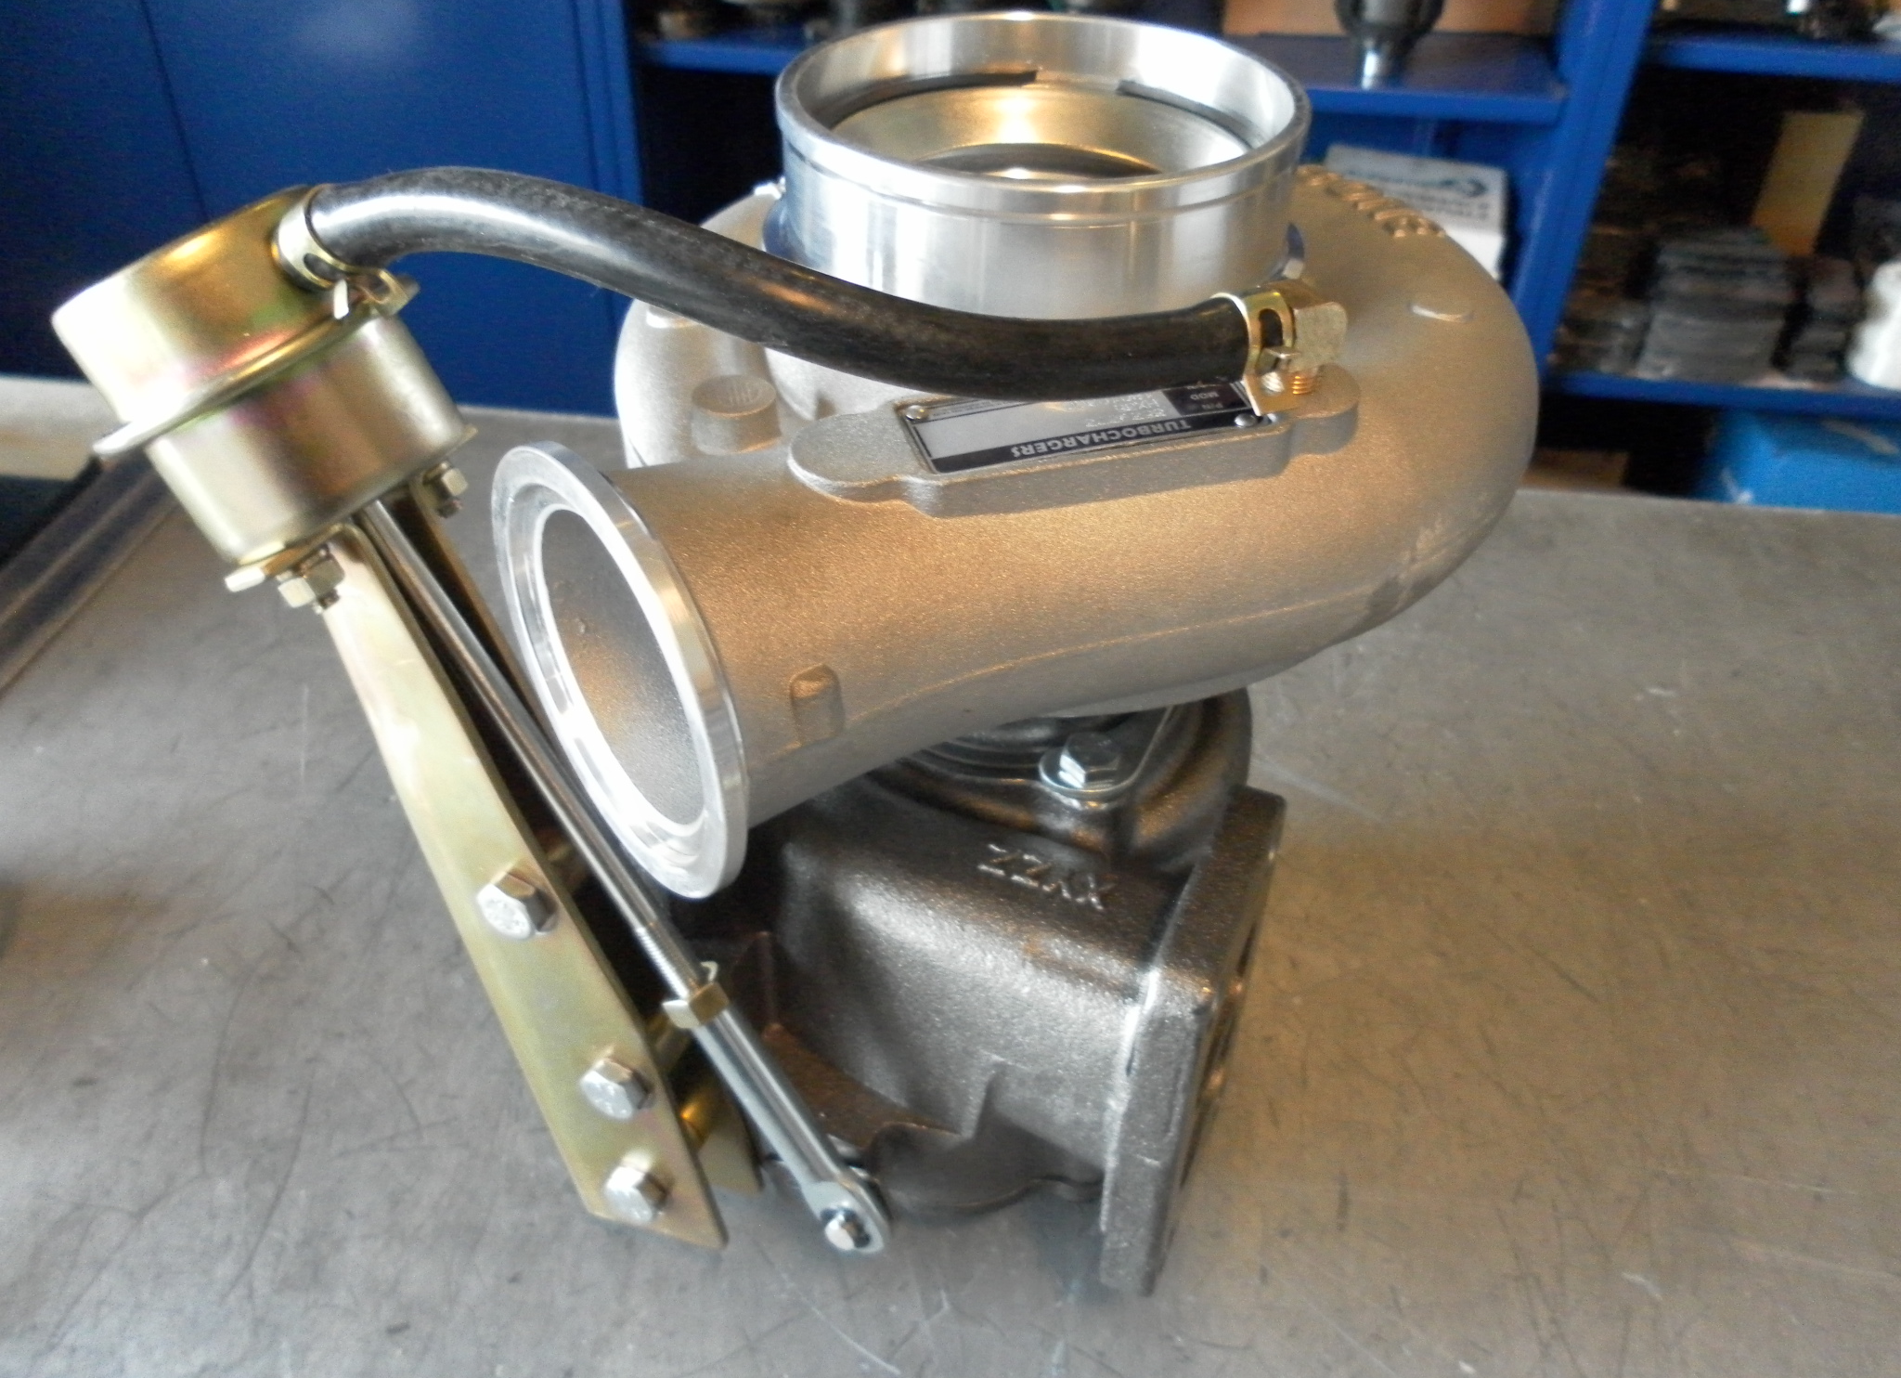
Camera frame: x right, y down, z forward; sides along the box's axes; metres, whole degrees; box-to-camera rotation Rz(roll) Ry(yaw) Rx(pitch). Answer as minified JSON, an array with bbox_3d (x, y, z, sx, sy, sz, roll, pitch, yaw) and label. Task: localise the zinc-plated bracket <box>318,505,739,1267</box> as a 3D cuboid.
[{"bbox_3d":[-0.085,0.052,0.297,0.048,0.189,0.016,5,38,28],"label":"zinc-plated bracket"}]

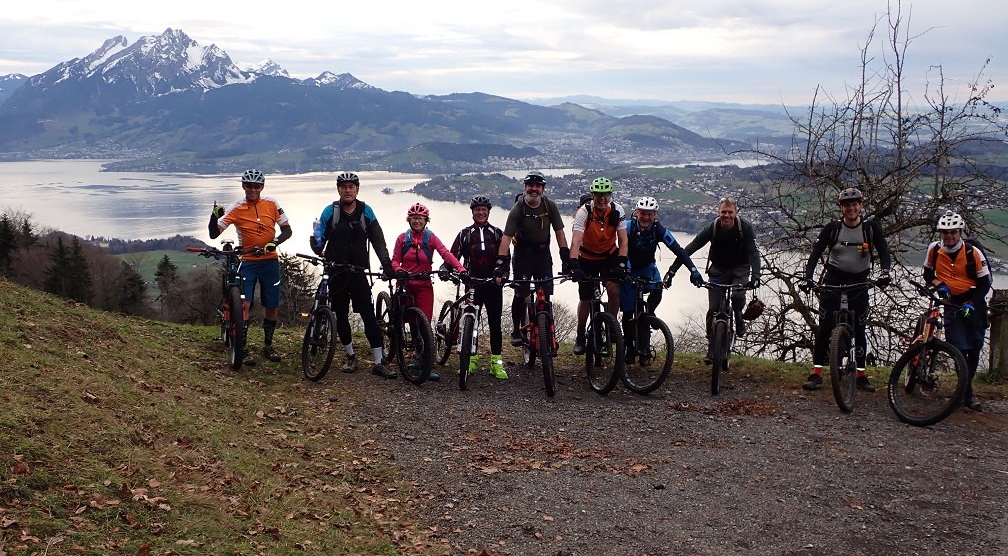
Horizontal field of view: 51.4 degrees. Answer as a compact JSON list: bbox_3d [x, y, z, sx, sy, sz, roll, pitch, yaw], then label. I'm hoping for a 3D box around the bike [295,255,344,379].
[{"bbox_3d":[-1.793,0.331,9.936,0.680,1.070,1.780,-2,10,-12],"label":"bike"}]

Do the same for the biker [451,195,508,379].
[{"bbox_3d":[-0.230,0.074,10.011,0.600,1.740,0.450,0,10,0],"label":"biker"}]

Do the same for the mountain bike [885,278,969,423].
[{"bbox_3d":[3.682,0.622,9.220,0.750,1.080,1.800,3,10,16],"label":"mountain bike"}]

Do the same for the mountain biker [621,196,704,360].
[{"bbox_3d":[1.470,0.039,9.832,0.780,1.630,0.700,1,10,3],"label":"mountain biker"}]

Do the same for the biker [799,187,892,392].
[{"bbox_3d":[3.061,0.113,9.397,0.820,1.830,0.580,3,10,17],"label":"biker"}]

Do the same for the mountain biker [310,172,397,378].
[{"bbox_3d":[-1.401,-0.019,9.692,0.780,1.900,0.580,-2,10,-9],"label":"mountain biker"}]

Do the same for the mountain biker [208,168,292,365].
[{"bbox_3d":[-2.386,-0.104,9.867,0.770,1.830,0.550,-2,10,-12],"label":"mountain biker"}]

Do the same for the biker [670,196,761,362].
[{"bbox_3d":[1.970,0.040,9.772,0.850,1.610,0.700,2,10,14],"label":"biker"}]

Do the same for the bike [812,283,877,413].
[{"bbox_3d":[3.120,0.519,9.378,0.760,1.080,1.850,4,10,20],"label":"bike"}]

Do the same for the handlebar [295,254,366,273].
[{"bbox_3d":[-1.563,-0.140,9.500,0.680,0.110,0.200,9,5,-28],"label":"handlebar"}]

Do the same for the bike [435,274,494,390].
[{"bbox_3d":[-0.495,0.435,9.952,0.660,1.050,1.720,-3,10,-15],"label":"bike"}]

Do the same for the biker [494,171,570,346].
[{"bbox_3d":[0.270,-0.123,9.743,0.720,1.720,0.720,0,10,-2],"label":"biker"}]

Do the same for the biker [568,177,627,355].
[{"bbox_3d":[0.870,-0.085,9.790,0.580,1.730,0.720,1,10,3],"label":"biker"}]

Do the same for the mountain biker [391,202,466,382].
[{"bbox_3d":[-0.707,0.128,9.812,0.680,1.660,0.580,-2,10,-12],"label":"mountain biker"}]

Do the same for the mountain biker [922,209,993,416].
[{"bbox_3d":[3.830,0.269,8.949,0.580,1.720,0.550,8,12,37],"label":"mountain biker"}]

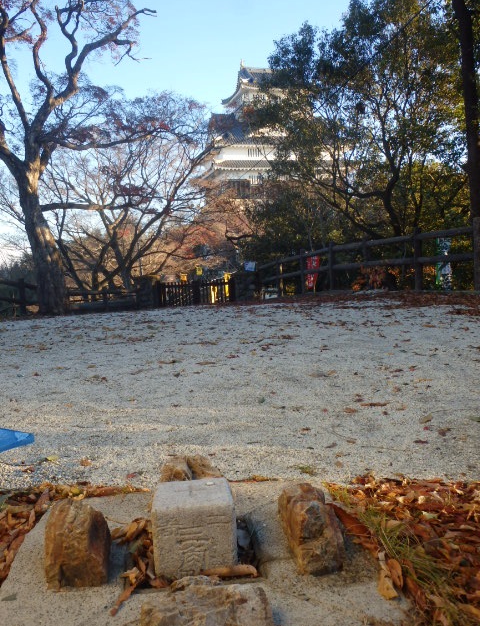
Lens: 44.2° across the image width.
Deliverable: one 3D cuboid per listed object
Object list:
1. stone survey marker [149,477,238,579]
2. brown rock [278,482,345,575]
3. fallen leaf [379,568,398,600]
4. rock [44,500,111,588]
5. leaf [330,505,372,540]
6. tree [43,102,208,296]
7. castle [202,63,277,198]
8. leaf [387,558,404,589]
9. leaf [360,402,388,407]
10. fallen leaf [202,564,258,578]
[{"bbox_3d":[-0.087,0.405,1.121,0.150,0.130,0.150,-2,3,-6],"label":"stone survey marker"},{"bbox_3d":[0.138,0.410,1.168,0.092,0.100,0.230,-2,2,-3],"label":"brown rock"},{"bbox_3d":[0.249,0.449,0.994,0.034,0.022,0.080,-1,3,5],"label":"fallen leaf"},{"bbox_3d":[-0.298,0.424,1.128,0.106,0.115,0.175,-2,2,-6],"label":"rock"},{"bbox_3d":[0.228,0.429,1.222,0.045,0.040,0.105,-4,4,-43],"label":"leaf"},{"bbox_3d":[-4.100,-4.171,21.000,5.900,6.700,5.200,-1,3,0],"label":"tree"},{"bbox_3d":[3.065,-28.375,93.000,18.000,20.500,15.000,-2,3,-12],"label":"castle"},{"bbox_3d":[0.270,0.444,1.026,0.030,0.022,0.080,-1,3,5],"label":"leaf"},{"bbox_3d":[0.536,0.363,2.360,0.115,0.020,0.050,-1,3,0],"label":"leaf"},{"bbox_3d":[-0.017,0.460,1.065,0.096,0.022,0.028,-2,3,-3],"label":"fallen leaf"}]

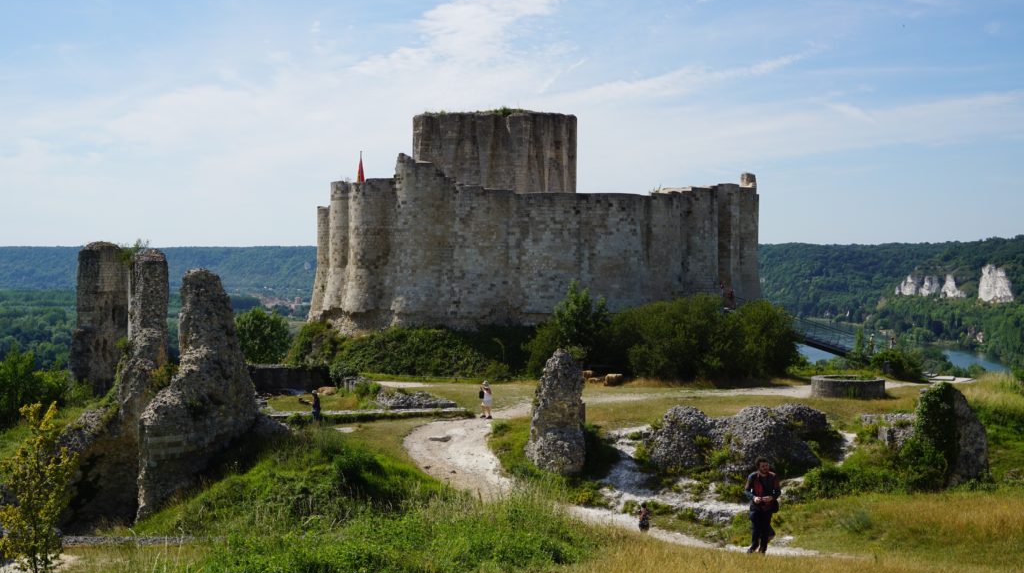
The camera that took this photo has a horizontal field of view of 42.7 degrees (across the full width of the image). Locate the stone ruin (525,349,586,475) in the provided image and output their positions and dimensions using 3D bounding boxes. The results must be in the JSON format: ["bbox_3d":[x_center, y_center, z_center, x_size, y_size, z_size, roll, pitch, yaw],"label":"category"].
[{"bbox_3d":[1.580,4.490,47.000,2.150,4.400,2.000,0,2,6],"label":"stone ruin"}]

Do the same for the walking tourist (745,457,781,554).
[{"bbox_3d":[4.633,4.060,24.200,0.620,1.770,0.480,0,2,16],"label":"walking tourist"}]

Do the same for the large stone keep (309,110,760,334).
[{"bbox_3d":[2.200,-6.600,126.000,43.500,21.500,38.000,0,2,0],"label":"large stone keep"}]

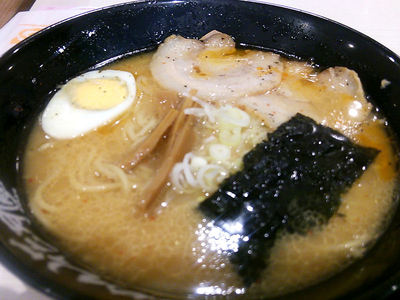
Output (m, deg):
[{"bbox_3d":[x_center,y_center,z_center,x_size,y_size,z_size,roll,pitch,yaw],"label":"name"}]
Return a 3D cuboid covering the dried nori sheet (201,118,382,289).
[{"bbox_3d":[0.039,0.014,0.151,0.043,0.013,0.079,35,59,27],"label":"dried nori sheet"}]

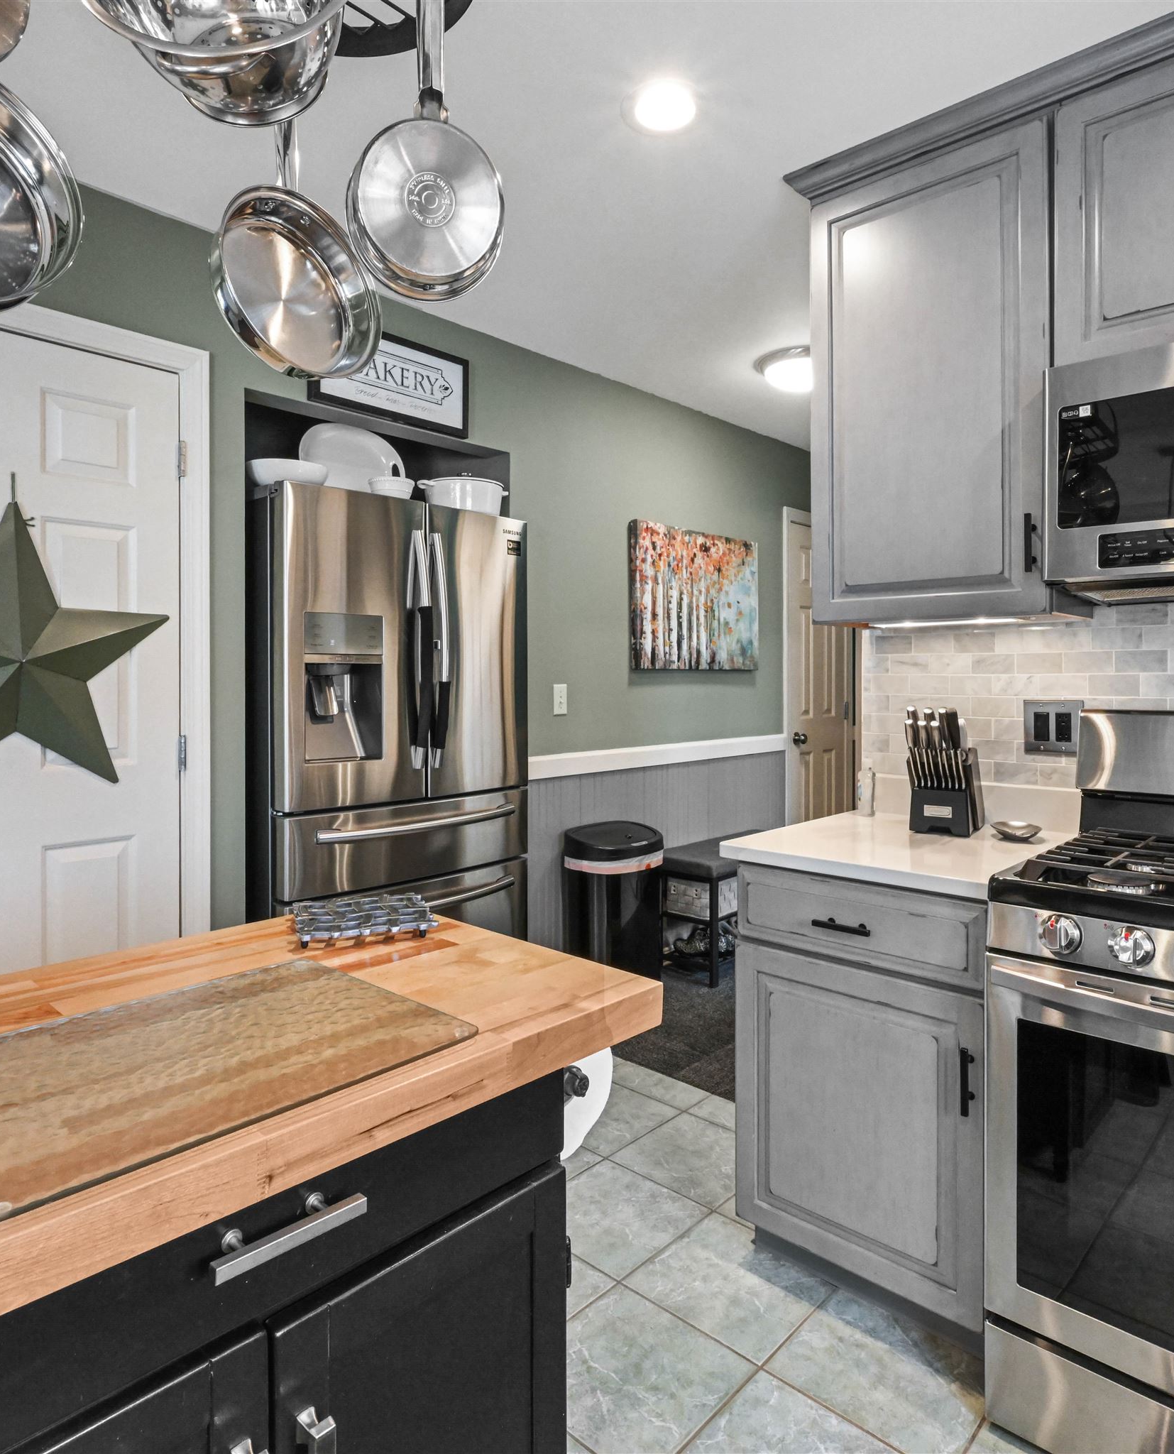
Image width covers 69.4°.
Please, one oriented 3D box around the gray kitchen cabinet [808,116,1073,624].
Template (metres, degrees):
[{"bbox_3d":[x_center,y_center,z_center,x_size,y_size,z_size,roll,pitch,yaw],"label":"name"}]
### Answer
[{"bbox_3d":[0.856,-0.764,2.008,0.537,1.015,0.304,2,2,43],"label":"gray kitchen cabinet"}]

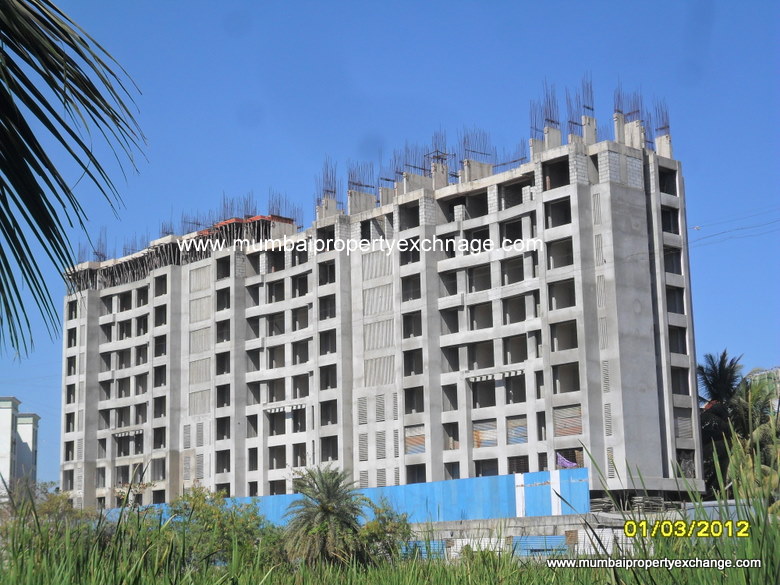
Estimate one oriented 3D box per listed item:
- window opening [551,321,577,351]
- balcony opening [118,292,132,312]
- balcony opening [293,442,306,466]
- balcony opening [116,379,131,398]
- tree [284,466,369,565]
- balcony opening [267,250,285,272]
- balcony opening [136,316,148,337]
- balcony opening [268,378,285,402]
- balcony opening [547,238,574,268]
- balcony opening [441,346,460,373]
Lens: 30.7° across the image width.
[{"bbox_3d":[12.043,3.026,97.389,0.450,1.972,2.446,9,-15,-42],"label":"window opening"},{"bbox_3d":[-27.139,0.985,146.923,0.500,2.020,2.290,9,-15,-43],"label":"balcony opening"},{"bbox_3d":[-7.508,13.761,120.329,0.350,1.904,1.784,9,-15,-42],"label":"balcony opening"},{"bbox_3d":[-26.520,9.704,143.678,0.900,1.930,2.320,9,-15,-42],"label":"balcony opening"},{"bbox_3d":[-3.466,12.651,80.000,5.000,5.800,5.000,-1,-11,-3],"label":"tree"},{"bbox_3d":[-9.853,-2.835,127.336,0.800,2.180,2.516,9,-15,-42],"label":"balcony opening"},{"bbox_3d":[-25.121,3.433,144.900,0.300,2.009,1.950,9,-15,-42],"label":"balcony opening"},{"bbox_3d":[-9.680,8.514,123.611,0.350,1.927,2.358,9,-15,-42],"label":"balcony opening"},{"bbox_3d":[11.897,-2.662,98.515,0.450,1.972,2.446,9,-15,-42],"label":"balcony opening"},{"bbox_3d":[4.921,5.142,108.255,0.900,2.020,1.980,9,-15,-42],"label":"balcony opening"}]

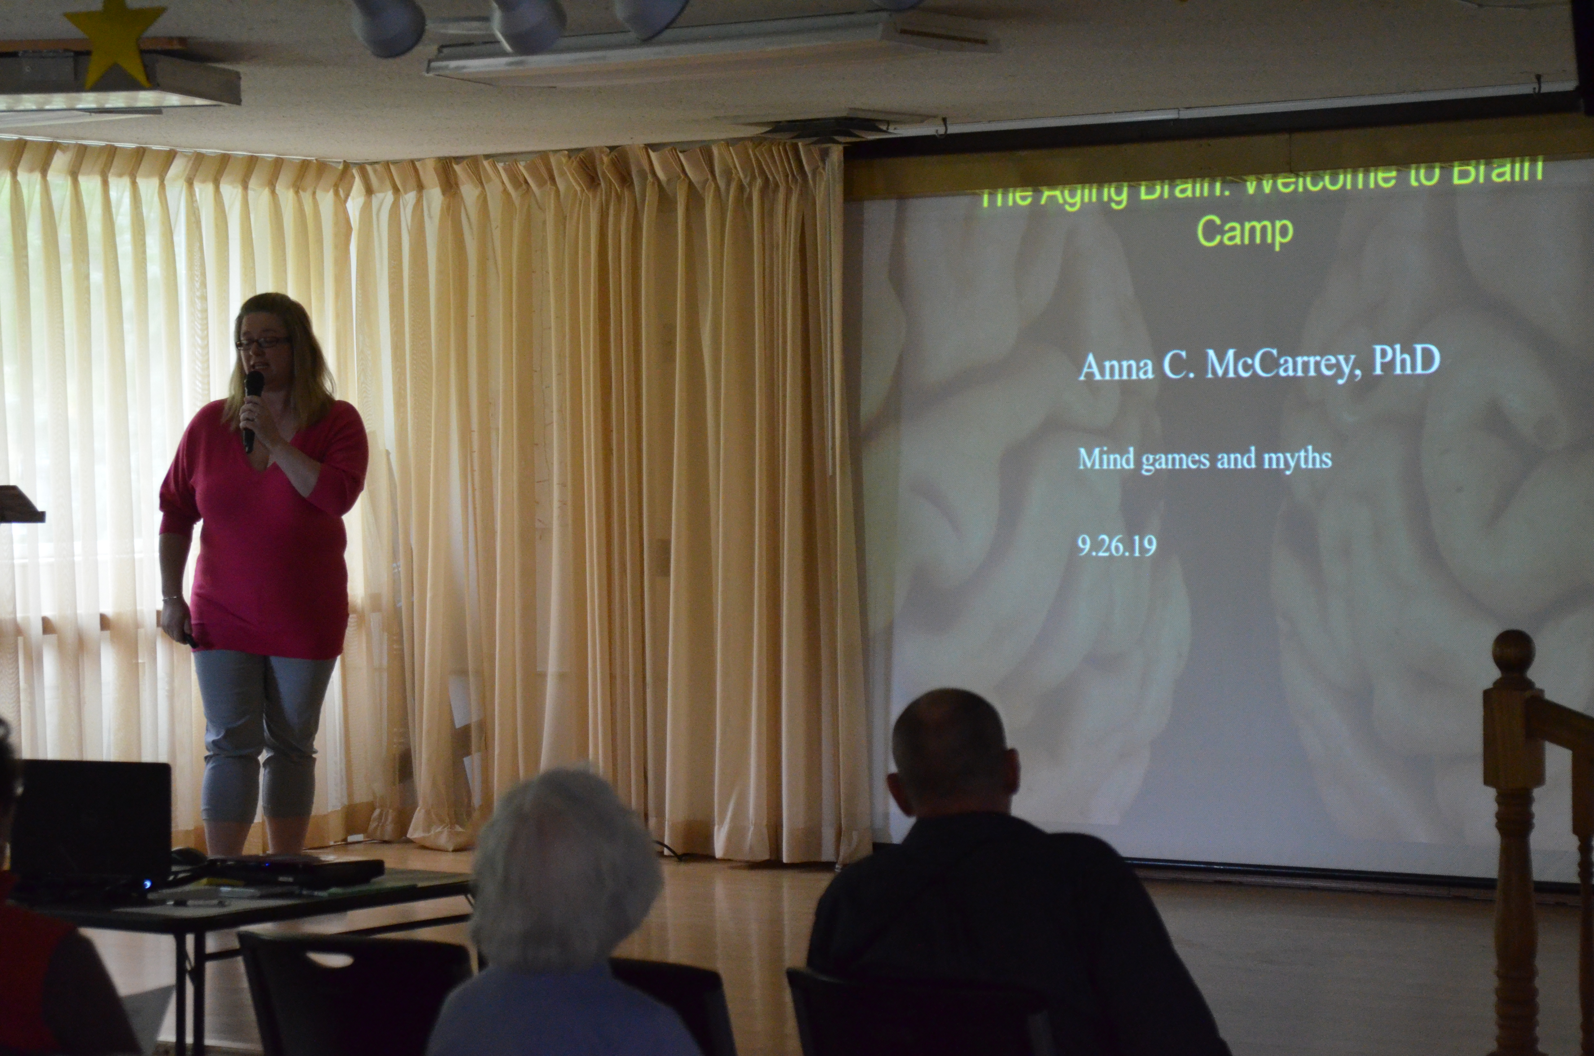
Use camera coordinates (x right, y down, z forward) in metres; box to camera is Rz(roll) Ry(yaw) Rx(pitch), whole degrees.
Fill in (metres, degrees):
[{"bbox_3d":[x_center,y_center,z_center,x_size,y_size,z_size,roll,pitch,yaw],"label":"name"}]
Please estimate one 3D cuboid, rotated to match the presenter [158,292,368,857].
[{"bbox_3d":[-1.456,0.192,10.850,0.570,1.660,0.420,-1,1,6],"label":"presenter"}]

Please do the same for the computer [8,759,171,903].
[{"bbox_3d":[-1.317,0.572,7.773,0.370,0.250,0.260,0,1,19],"label":"computer"}]

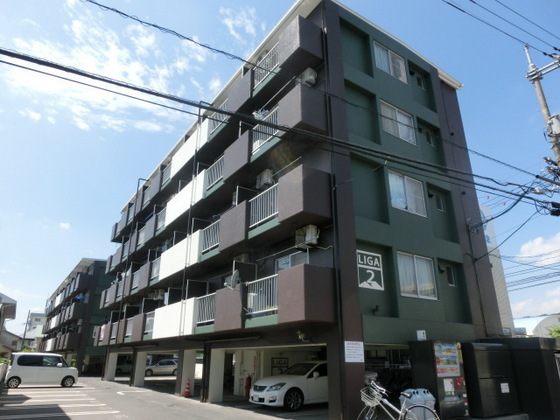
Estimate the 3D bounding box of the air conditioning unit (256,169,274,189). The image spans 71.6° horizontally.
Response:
[{"bbox_3d":[-0.522,-1.042,13.758,0.287,0.524,0.614,14,-25,-32],"label":"air conditioning unit"}]

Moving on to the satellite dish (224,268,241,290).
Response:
[{"bbox_3d":[-1.494,2.257,12.609,0.380,0.550,0.500,4,-21,-10],"label":"satellite dish"}]

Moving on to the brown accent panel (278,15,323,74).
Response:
[{"bbox_3d":[0.710,-5.410,12.967,0.983,1.329,1.134,14,-25,-32],"label":"brown accent panel"}]

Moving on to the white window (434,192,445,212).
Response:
[{"bbox_3d":[6.093,-0.260,14.778,0.462,0.686,0.110,14,-25,-32],"label":"white window"}]

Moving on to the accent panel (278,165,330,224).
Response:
[{"bbox_3d":[0.722,-0.334,11.249,1.007,1.369,1.127,14,-25,-32],"label":"accent panel"}]

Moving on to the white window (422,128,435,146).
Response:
[{"bbox_3d":[5.904,-2.837,15.337,0.426,0.647,0.100,14,-25,-32],"label":"white window"}]

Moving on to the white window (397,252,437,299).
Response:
[{"bbox_3d":[4.230,2.032,11.903,1.744,1.297,0.100,14,-25,-32],"label":"white window"}]

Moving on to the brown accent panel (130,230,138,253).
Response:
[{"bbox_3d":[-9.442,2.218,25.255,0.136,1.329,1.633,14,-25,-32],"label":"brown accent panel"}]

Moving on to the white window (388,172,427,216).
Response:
[{"bbox_3d":[4.328,-0.518,13.233,1.799,1.311,0.120,14,-25,-32],"label":"white window"}]

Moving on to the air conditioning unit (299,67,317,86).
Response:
[{"bbox_3d":[0.892,-4.188,12.701,0.328,0.497,0.614,14,-25,-32],"label":"air conditioning unit"}]

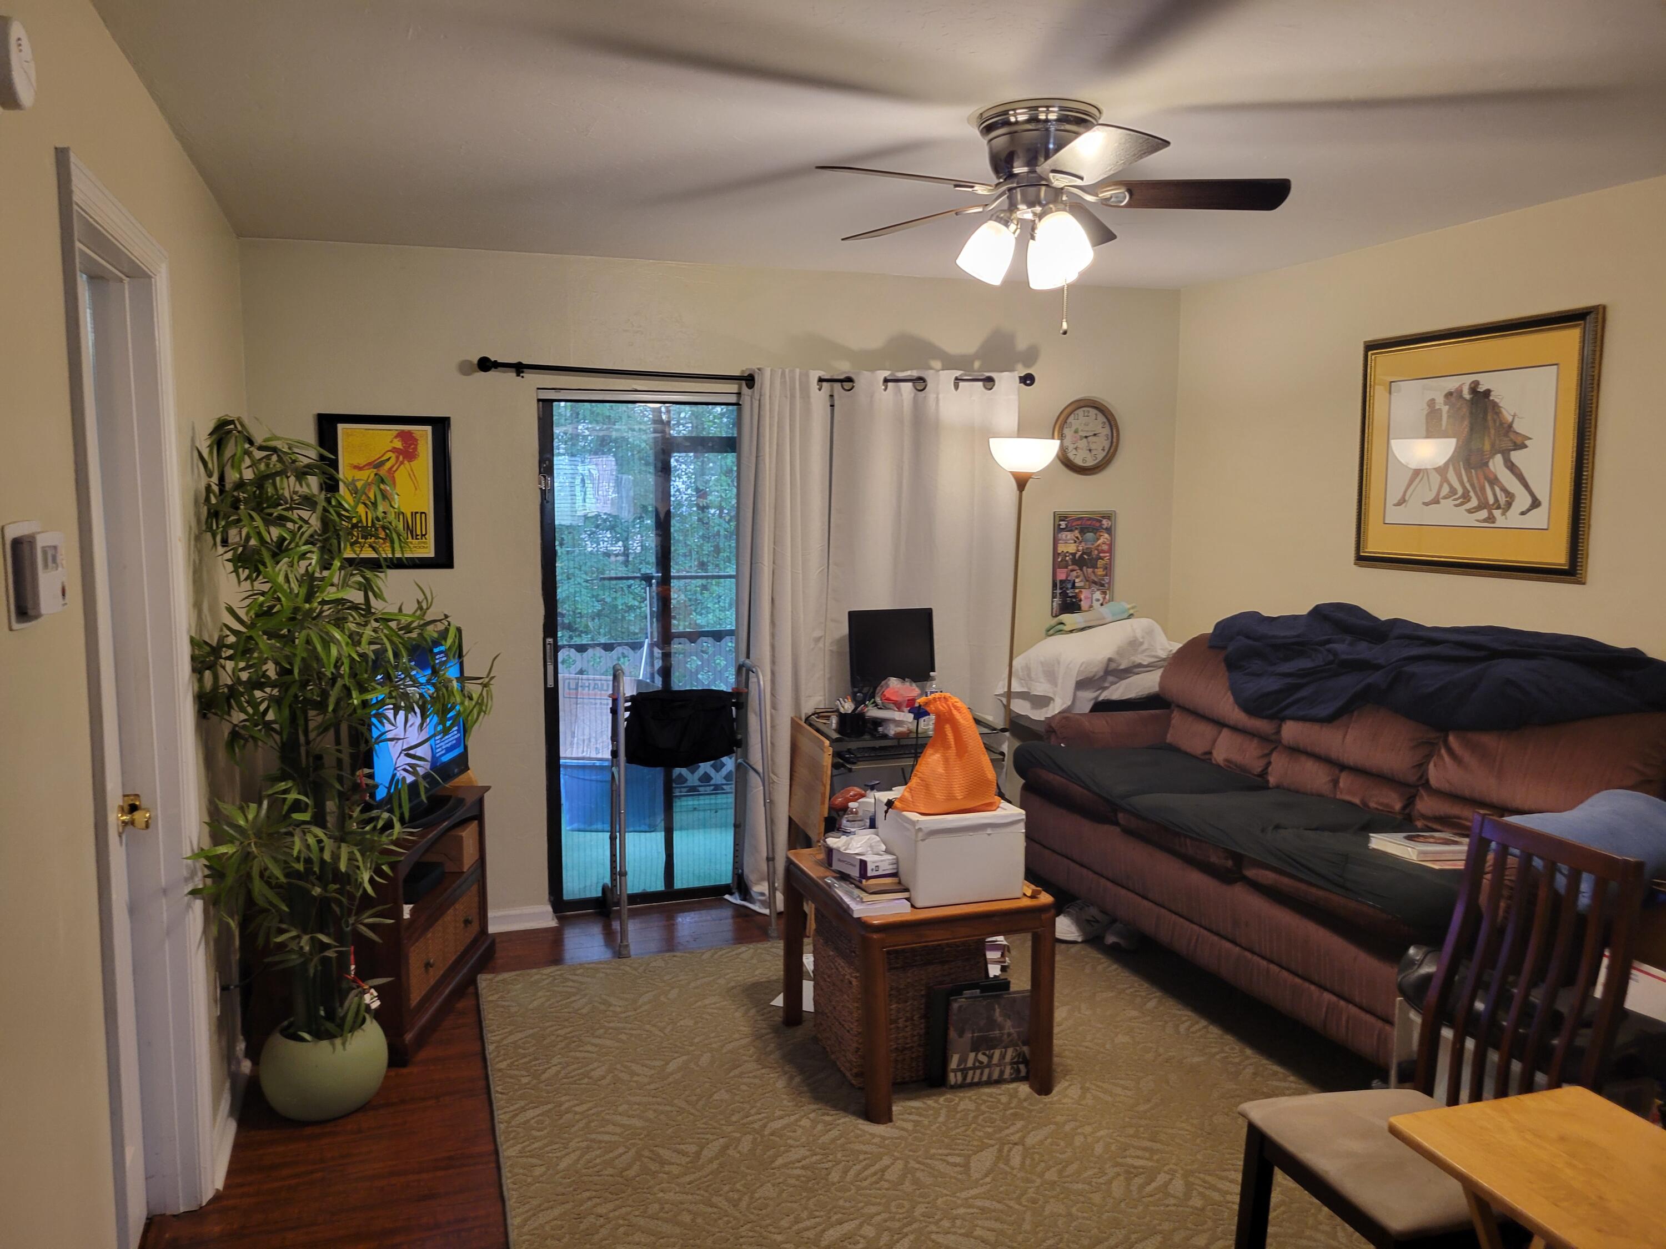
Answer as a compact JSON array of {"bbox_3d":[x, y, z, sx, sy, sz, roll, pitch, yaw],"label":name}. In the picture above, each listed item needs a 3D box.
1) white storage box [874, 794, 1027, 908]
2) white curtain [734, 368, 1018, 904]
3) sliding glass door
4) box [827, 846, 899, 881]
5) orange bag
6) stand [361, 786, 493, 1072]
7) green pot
[{"bbox_3d":[0.316,0.600,3.429,0.318,0.237,0.315,-2,6,-19],"label":"white storage box"},{"bbox_3d":[0.185,0.056,4.892,1.158,2.052,0.120,-2,6,-19],"label":"white curtain"},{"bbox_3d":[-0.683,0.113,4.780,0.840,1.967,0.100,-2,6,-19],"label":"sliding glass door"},{"bbox_3d":[0.080,0.627,3.324,0.107,0.053,0.175,-4,8,-36],"label":"box"},{"bbox_3d":[0.299,0.336,3.306,0.280,0.300,0.170,-1,6,-10],"label":"orange bag"},{"bbox_3d":[-1.389,0.889,3.870,0.440,0.605,0.840,0,6,1],"label":"stand"},{"bbox_3d":[-1.324,1.155,3.261,0.310,0.210,0.310,-2,7,-19],"label":"green pot"}]

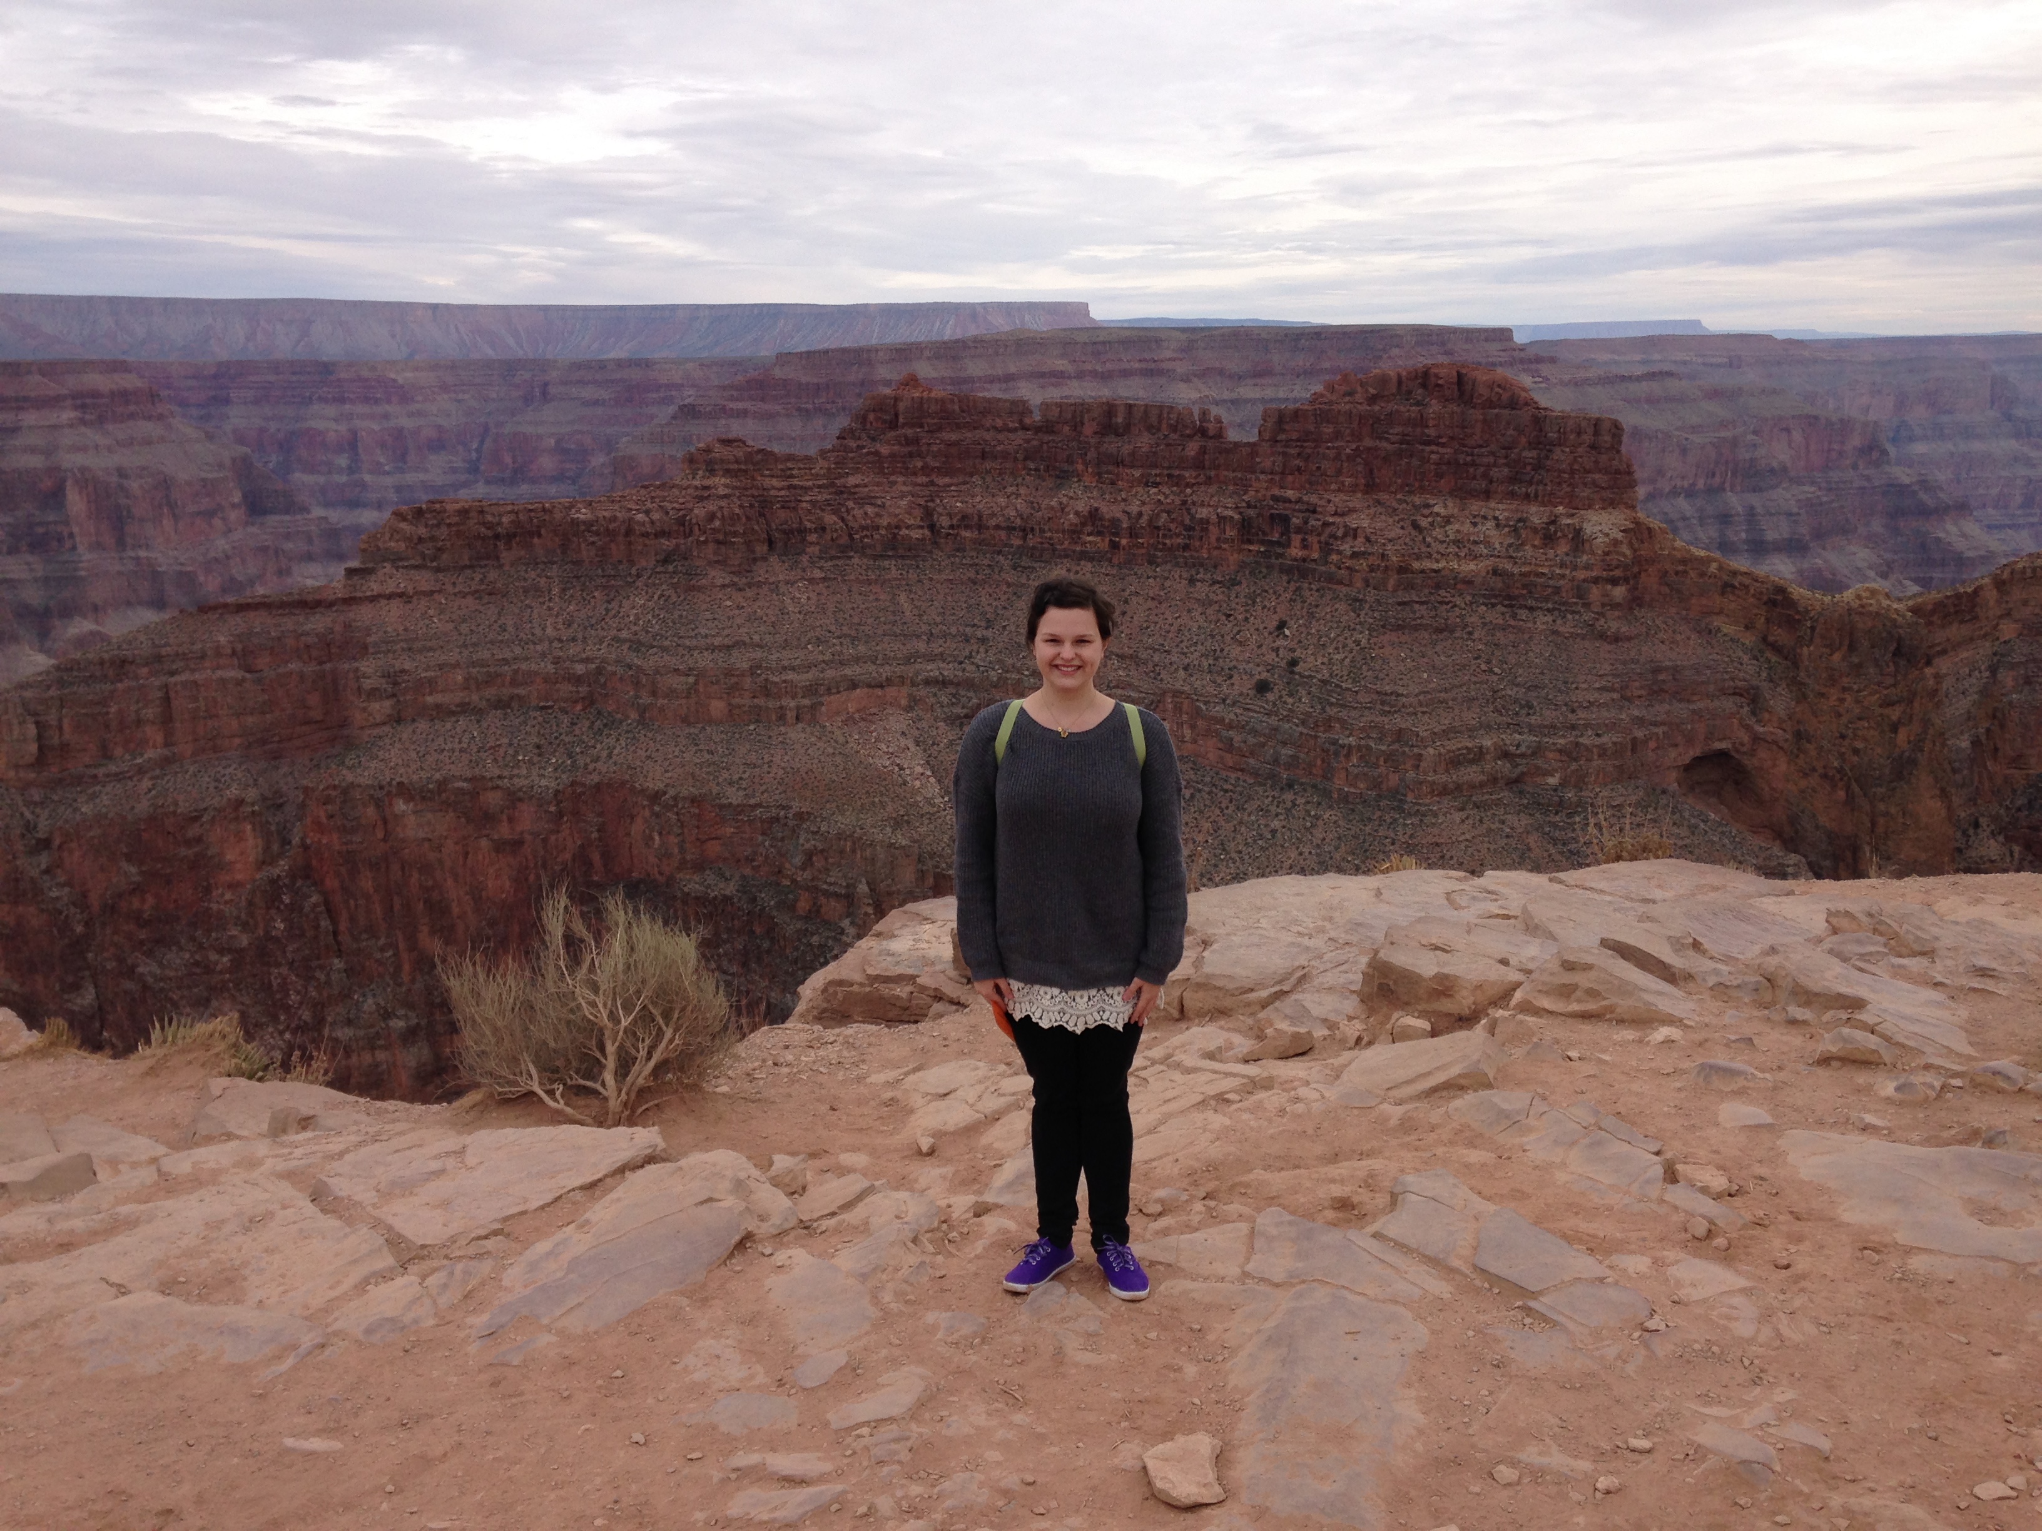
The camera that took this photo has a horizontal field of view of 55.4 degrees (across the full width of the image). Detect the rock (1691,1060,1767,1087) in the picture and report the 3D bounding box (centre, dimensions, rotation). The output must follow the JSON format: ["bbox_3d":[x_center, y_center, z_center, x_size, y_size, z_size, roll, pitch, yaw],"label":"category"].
[{"bbox_3d":[2.157,0.938,5.938,0.209,0.048,0.117,3,13,12],"label":"rock"}]

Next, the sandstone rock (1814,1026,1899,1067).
[{"bbox_3d":[2.631,0.885,6.126,0.207,0.088,0.152,1,12,4],"label":"sandstone rock"}]

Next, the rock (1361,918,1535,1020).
[{"bbox_3d":[1.487,0.699,6.752,0.584,0.243,0.401,3,13,15],"label":"rock"}]

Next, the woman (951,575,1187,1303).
[{"bbox_3d":[0.100,0.390,4.436,0.530,1.640,0.360,0,12,-1],"label":"woman"}]

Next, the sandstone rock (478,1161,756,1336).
[{"bbox_3d":[-0.933,1.119,4.576,0.328,0.155,0.640,7,14,30],"label":"sandstone rock"}]

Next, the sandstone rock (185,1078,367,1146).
[{"bbox_3d":[-2.095,0.974,5.504,0.434,0.125,0.236,-1,12,-3],"label":"sandstone rock"}]

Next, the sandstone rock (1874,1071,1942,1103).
[{"bbox_3d":[2.648,0.960,5.803,0.166,0.051,0.117,-1,12,-4],"label":"sandstone rock"}]

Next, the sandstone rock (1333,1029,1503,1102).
[{"bbox_3d":[1.197,0.904,5.884,0.464,0.135,0.242,-2,13,-10],"label":"sandstone rock"}]

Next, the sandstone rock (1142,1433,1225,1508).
[{"bbox_3d":[0.304,1.324,3.660,0.129,0.063,0.153,-3,13,-12],"label":"sandstone rock"}]

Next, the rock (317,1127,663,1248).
[{"bbox_3d":[-1.382,1.079,5.088,0.750,0.100,0.490,-12,17,-44],"label":"rock"}]

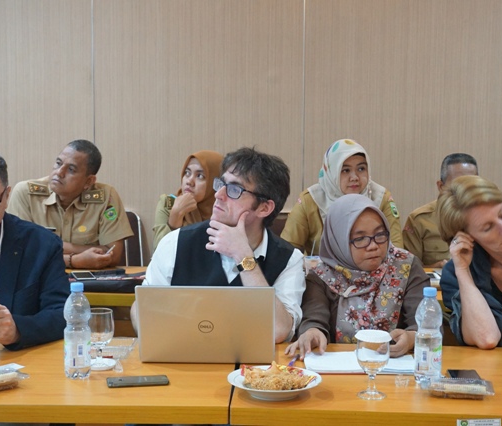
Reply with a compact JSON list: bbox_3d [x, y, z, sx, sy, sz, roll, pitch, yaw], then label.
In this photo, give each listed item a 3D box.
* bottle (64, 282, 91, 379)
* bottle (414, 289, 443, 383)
[{"bbox_3d":[-0.427,0.292,2.667,0.067,0.237,0.067,0,7,0],"label":"bottle"},{"bbox_3d":[0.438,0.301,2.647,0.067,0.236,0.067,0,7,0],"label":"bottle"}]

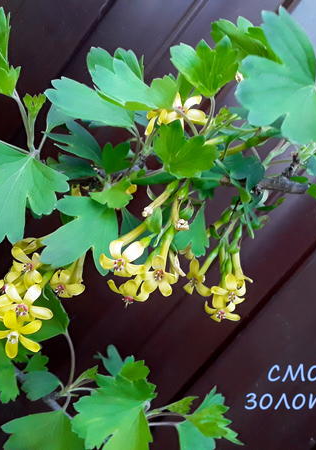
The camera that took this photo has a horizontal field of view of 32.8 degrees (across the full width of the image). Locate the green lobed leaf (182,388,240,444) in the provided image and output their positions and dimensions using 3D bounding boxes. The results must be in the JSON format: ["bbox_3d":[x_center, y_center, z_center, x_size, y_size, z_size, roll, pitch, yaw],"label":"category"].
[{"bbox_3d":[0.029,0.102,0.288,0.030,0.011,0.032,5,63,-4],"label":"green lobed leaf"}]

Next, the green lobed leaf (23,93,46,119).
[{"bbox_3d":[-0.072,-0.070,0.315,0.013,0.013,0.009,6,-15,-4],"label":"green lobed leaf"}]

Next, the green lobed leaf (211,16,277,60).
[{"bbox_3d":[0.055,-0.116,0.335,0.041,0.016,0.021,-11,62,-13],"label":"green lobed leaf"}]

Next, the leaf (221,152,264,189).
[{"bbox_3d":[0.046,-0.029,0.290,0.023,0.021,0.007,5,-24,-4],"label":"leaf"}]

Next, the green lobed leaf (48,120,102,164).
[{"bbox_3d":[-0.045,-0.045,0.295,0.029,0.008,0.026,5,59,-11],"label":"green lobed leaf"}]

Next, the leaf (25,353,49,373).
[{"bbox_3d":[-0.067,0.076,0.298,0.014,0.004,0.012,5,60,3],"label":"leaf"}]

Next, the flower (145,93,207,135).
[{"bbox_3d":[0.009,-0.058,0.278,0.031,0.021,0.012,5,-17,1],"label":"flower"}]

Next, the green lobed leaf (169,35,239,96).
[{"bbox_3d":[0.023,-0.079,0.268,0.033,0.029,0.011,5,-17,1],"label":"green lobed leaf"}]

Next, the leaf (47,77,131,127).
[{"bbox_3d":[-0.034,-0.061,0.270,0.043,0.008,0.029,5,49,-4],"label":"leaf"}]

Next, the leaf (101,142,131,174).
[{"bbox_3d":[-0.023,-0.036,0.292,0.016,0.018,0.004,5,-21,2],"label":"leaf"}]

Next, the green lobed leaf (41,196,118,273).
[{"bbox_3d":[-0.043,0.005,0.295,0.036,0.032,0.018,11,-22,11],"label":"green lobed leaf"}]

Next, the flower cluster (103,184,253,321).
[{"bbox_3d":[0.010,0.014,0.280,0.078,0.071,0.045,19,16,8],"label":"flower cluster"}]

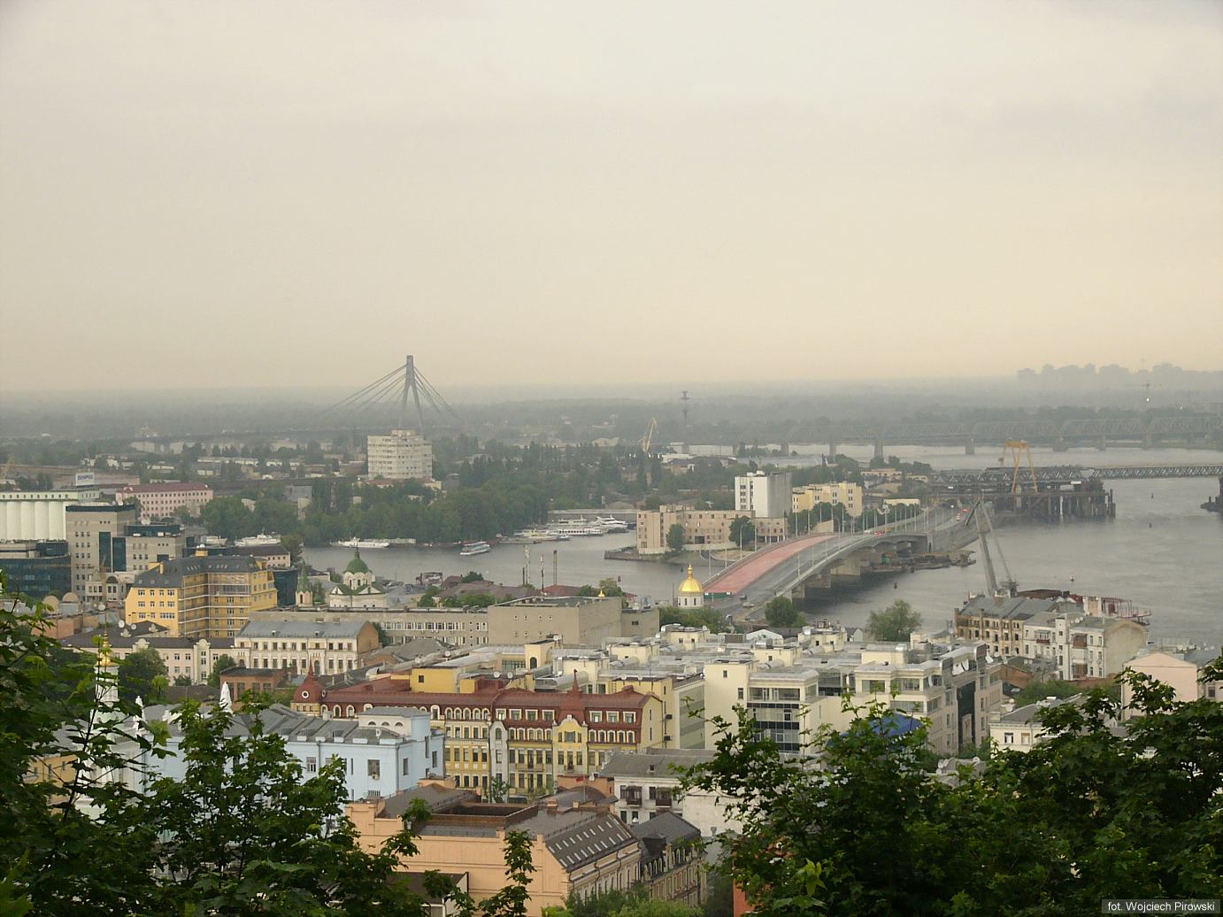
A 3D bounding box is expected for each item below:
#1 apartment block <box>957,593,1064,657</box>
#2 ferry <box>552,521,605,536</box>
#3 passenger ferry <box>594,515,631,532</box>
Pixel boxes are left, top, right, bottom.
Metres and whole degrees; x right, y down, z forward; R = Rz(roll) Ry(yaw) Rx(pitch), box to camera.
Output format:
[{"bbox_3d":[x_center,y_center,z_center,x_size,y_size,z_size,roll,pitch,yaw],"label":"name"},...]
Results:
[{"bbox_3d":[104.490,44.170,818.440,22.700,16.200,16.000,1,2,45],"label":"apartment block"},{"bbox_3d":[-18.660,39.610,1760.000,31.000,8.600,6.800,-1,2,5],"label":"ferry"},{"bbox_3d":[0.000,38.090,1795.000,22.500,9.000,5.800,-1,2,3],"label":"passenger ferry"}]

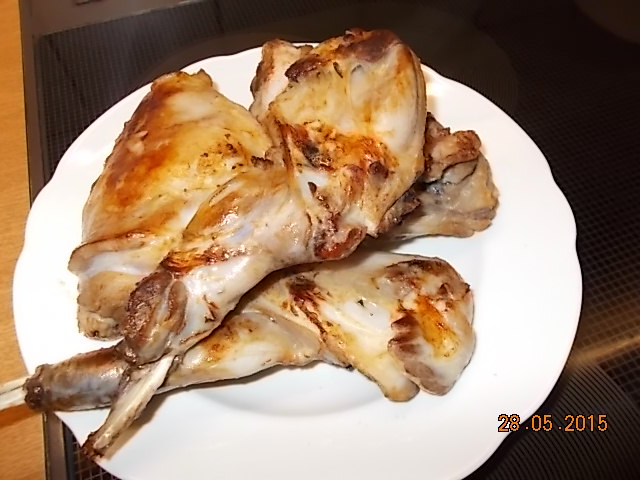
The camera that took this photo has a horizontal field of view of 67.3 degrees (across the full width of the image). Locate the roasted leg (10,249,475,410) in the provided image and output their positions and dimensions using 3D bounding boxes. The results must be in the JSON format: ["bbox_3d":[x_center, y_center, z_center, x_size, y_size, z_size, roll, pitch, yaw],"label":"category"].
[{"bbox_3d":[-0.029,0.043,0.196,0.188,0.039,0.059,-8,57,-4],"label":"roasted leg"}]

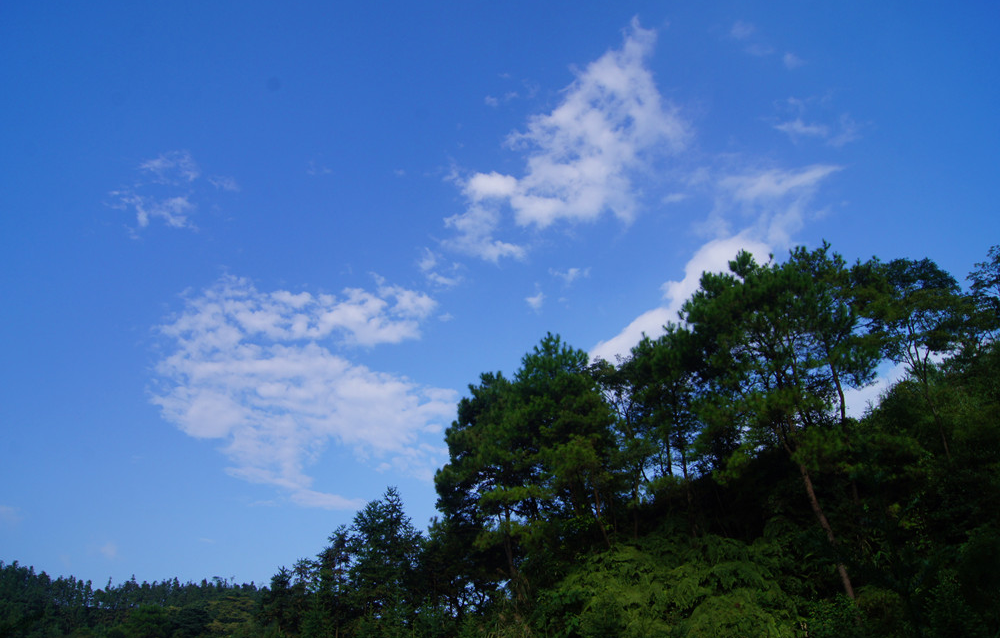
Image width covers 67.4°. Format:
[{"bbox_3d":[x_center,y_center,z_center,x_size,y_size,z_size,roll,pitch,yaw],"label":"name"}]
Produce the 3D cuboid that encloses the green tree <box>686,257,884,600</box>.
[{"bbox_3d":[7.731,2.500,20.176,5.130,9.940,4.870,0,-23,0],"label":"green tree"}]

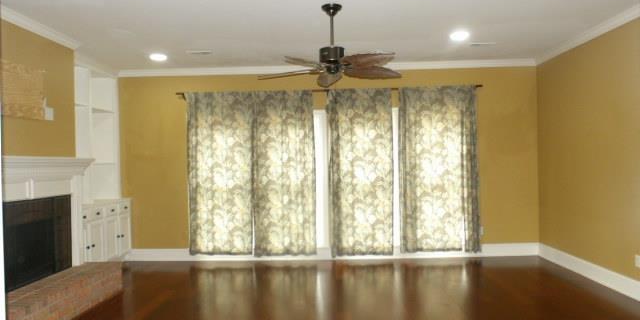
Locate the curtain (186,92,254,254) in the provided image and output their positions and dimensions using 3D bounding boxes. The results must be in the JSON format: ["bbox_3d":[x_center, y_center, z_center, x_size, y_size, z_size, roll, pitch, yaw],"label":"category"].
[{"bbox_3d":[-1.374,0.184,6.105,0.923,2.228,0.107,-1,-1,2],"label":"curtain"}]

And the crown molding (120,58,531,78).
[{"bbox_3d":[0.045,-1.264,6.124,5.792,0.090,0.088,-1,-1,2],"label":"crown molding"}]

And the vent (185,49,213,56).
[{"bbox_3d":[-1.448,-1.281,5.330,0.312,0.024,0.195,-1,-1,2],"label":"vent"}]

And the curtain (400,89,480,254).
[{"bbox_3d":[1.617,0.130,5.999,1.105,2.236,0.107,-1,-1,2],"label":"curtain"}]

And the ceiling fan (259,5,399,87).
[{"bbox_3d":[0.108,-1.031,3.900,1.345,0.605,1.336,-1,-1,2],"label":"ceiling fan"}]

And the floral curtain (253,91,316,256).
[{"bbox_3d":[-0.484,0.183,6.073,0.872,2.257,0.107,-1,-1,2],"label":"floral curtain"}]

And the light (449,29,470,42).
[{"bbox_3d":[1.521,-1.352,4.838,0.200,0.039,0.200,-1,-1,2],"label":"light"}]

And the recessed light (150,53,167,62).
[{"bbox_3d":[-2.004,-1.272,5.506,0.200,0.039,0.200,-1,-1,2],"label":"recessed light"}]

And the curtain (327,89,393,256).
[{"bbox_3d":[0.543,0.168,6.037,0.882,2.271,0.107,-1,-1,2],"label":"curtain"}]

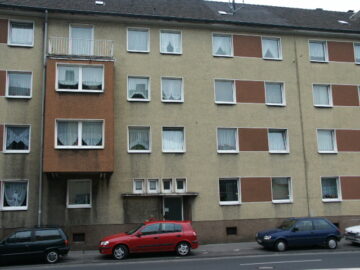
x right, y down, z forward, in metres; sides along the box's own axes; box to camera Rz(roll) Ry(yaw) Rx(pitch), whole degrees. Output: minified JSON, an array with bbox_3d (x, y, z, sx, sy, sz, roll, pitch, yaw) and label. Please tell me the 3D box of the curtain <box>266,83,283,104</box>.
[{"bbox_3d":[5.377,-2.386,21.909,1.033,1.256,0.100,1,-10,-12],"label":"curtain"}]

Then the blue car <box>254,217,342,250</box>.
[{"bbox_3d":[5.239,4.466,17.631,3.740,1.340,1.620,1,-10,-12],"label":"blue car"}]

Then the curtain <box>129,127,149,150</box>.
[{"bbox_3d":[-2.155,0.177,20.140,1.045,1.237,0.100,1,-10,-12],"label":"curtain"}]

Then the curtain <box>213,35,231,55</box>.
[{"bbox_3d":[2.370,-5.078,21.663,1.033,1.239,0.100,1,-10,-12],"label":"curtain"}]

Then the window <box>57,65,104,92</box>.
[{"bbox_3d":[-4.674,-2.690,18.029,2.175,1.354,0.170,1,-10,-12],"label":"window"}]

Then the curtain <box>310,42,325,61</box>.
[{"bbox_3d":[8.224,-4.974,22.950,0.937,1.174,0.100,1,-10,-12],"label":"curtain"}]

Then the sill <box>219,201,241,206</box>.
[{"bbox_3d":[2.635,3.605,20.364,1.205,0.181,0.200,1,-10,-12],"label":"sill"}]

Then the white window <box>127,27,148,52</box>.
[{"bbox_3d":[-2.212,-5.058,20.548,1.191,1.374,0.170,1,-10,-12],"label":"white window"}]

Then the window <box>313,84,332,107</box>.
[{"bbox_3d":[8.259,-2.256,22.277,1.216,1.347,0.180,1,-10,-13],"label":"window"}]

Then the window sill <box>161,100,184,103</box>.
[{"bbox_3d":[-0.387,-1.808,21.027,1.220,0.090,0.180,1,-10,-12],"label":"window sill"}]

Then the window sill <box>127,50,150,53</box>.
[{"bbox_3d":[-2.248,-4.566,21.117,1.220,0.090,0.180,1,-10,-12],"label":"window sill"}]

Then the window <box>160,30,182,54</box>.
[{"bbox_3d":[-0.469,-5.134,21.302,1.239,1.401,0.140,1,-10,-12],"label":"window"}]

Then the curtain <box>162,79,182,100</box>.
[{"bbox_3d":[-0.405,-2.437,20.658,1.082,1.207,0.100,1,-10,-12],"label":"curtain"}]

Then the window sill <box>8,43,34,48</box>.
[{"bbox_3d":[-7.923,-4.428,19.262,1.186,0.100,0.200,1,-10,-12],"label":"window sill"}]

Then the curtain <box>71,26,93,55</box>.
[{"bbox_3d":[-5.267,-4.972,20.578,1.110,1.792,0.120,1,-10,-12],"label":"curtain"}]

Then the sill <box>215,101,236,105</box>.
[{"bbox_3d":[2.521,-1.792,21.288,1.245,0.131,0.200,1,-10,-12],"label":"sill"}]

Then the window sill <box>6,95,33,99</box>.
[{"bbox_3d":[-7.850,-1.857,18.761,1.210,0.090,0.190,1,-10,-12],"label":"window sill"}]

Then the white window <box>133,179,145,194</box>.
[{"bbox_3d":[-2.047,2.546,19.278,0.565,0.810,0.150,1,-10,-12],"label":"white window"}]

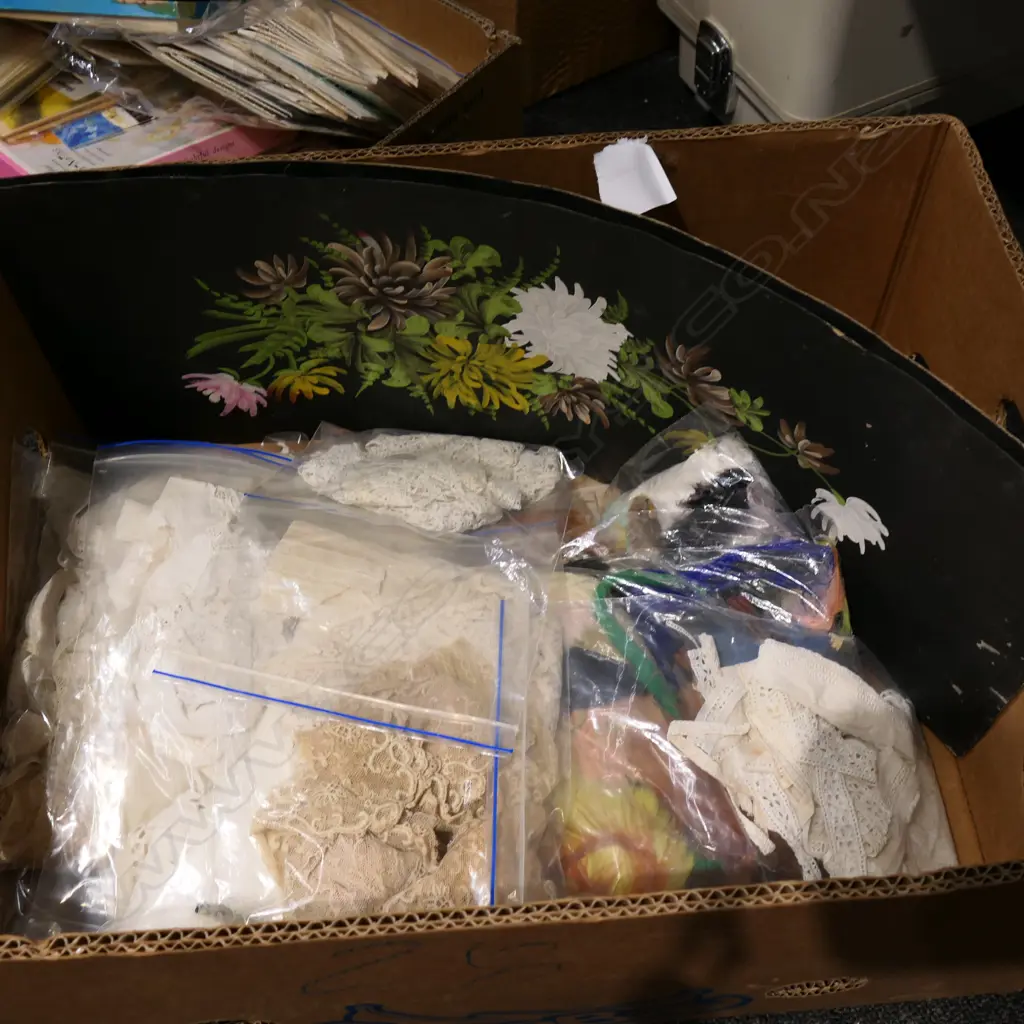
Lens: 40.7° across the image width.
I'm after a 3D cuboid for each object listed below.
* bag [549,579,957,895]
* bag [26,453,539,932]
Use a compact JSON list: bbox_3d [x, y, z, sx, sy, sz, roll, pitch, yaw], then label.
[{"bbox_3d":[0.110,0.130,0.675,0.190,0.085,0.185,-4,55,-1],"label":"bag"},{"bbox_3d":[-0.104,0.095,0.656,0.205,0.075,0.240,-3,56,1],"label":"bag"}]

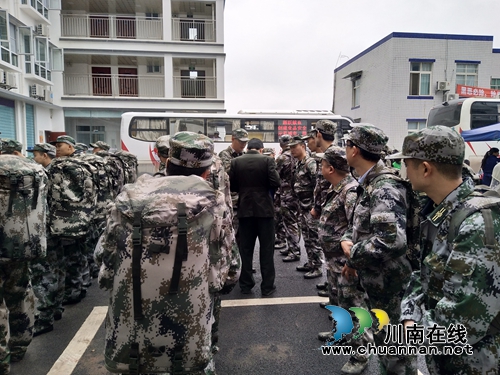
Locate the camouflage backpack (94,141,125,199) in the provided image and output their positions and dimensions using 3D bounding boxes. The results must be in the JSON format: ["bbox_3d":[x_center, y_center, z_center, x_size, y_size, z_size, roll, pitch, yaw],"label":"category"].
[{"bbox_3d":[-1.550,-0.052,3.971,0.330,0.660,0.400,1,7,5],"label":"camouflage backpack"}]

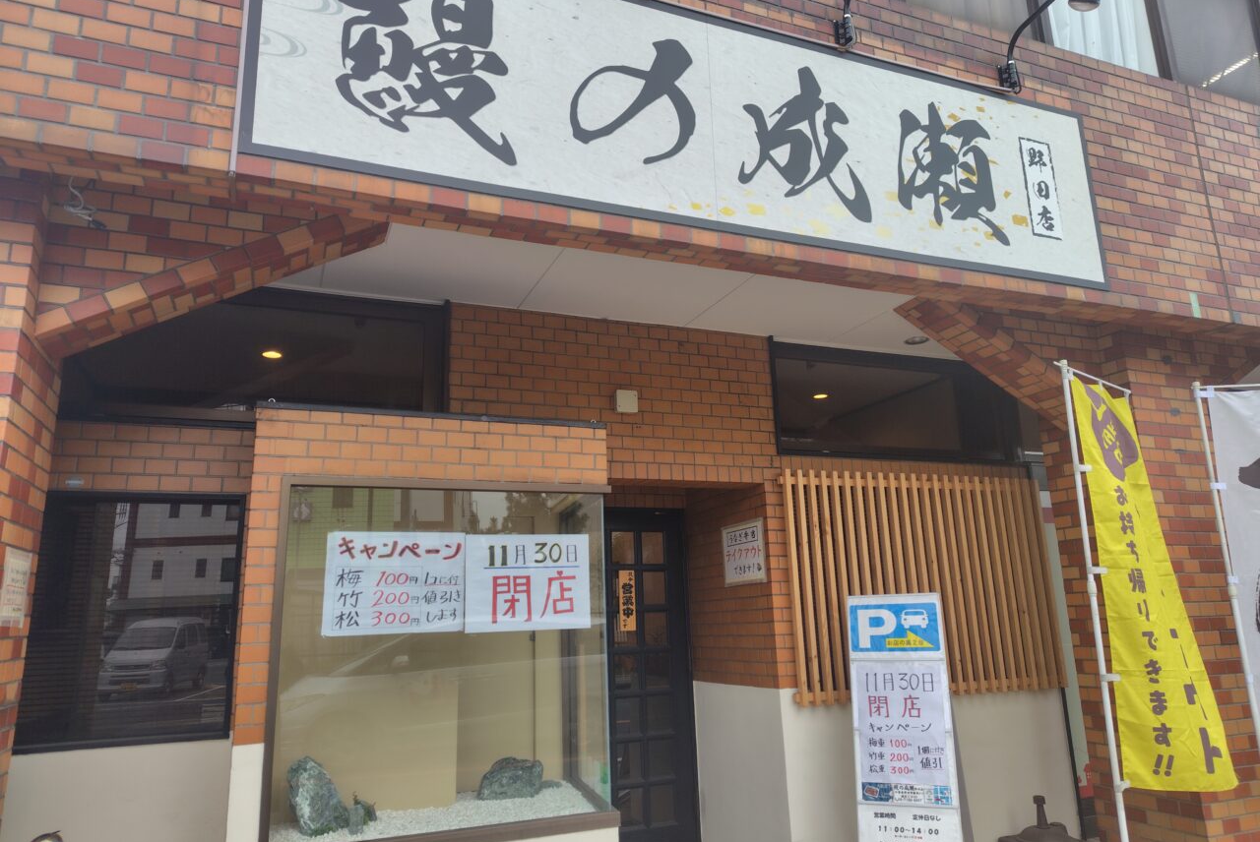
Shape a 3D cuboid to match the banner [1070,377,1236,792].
[{"bbox_3d":[2.314,0.689,3.832,0.590,1.820,0.150,4,-14,-25],"label":"banner"}]

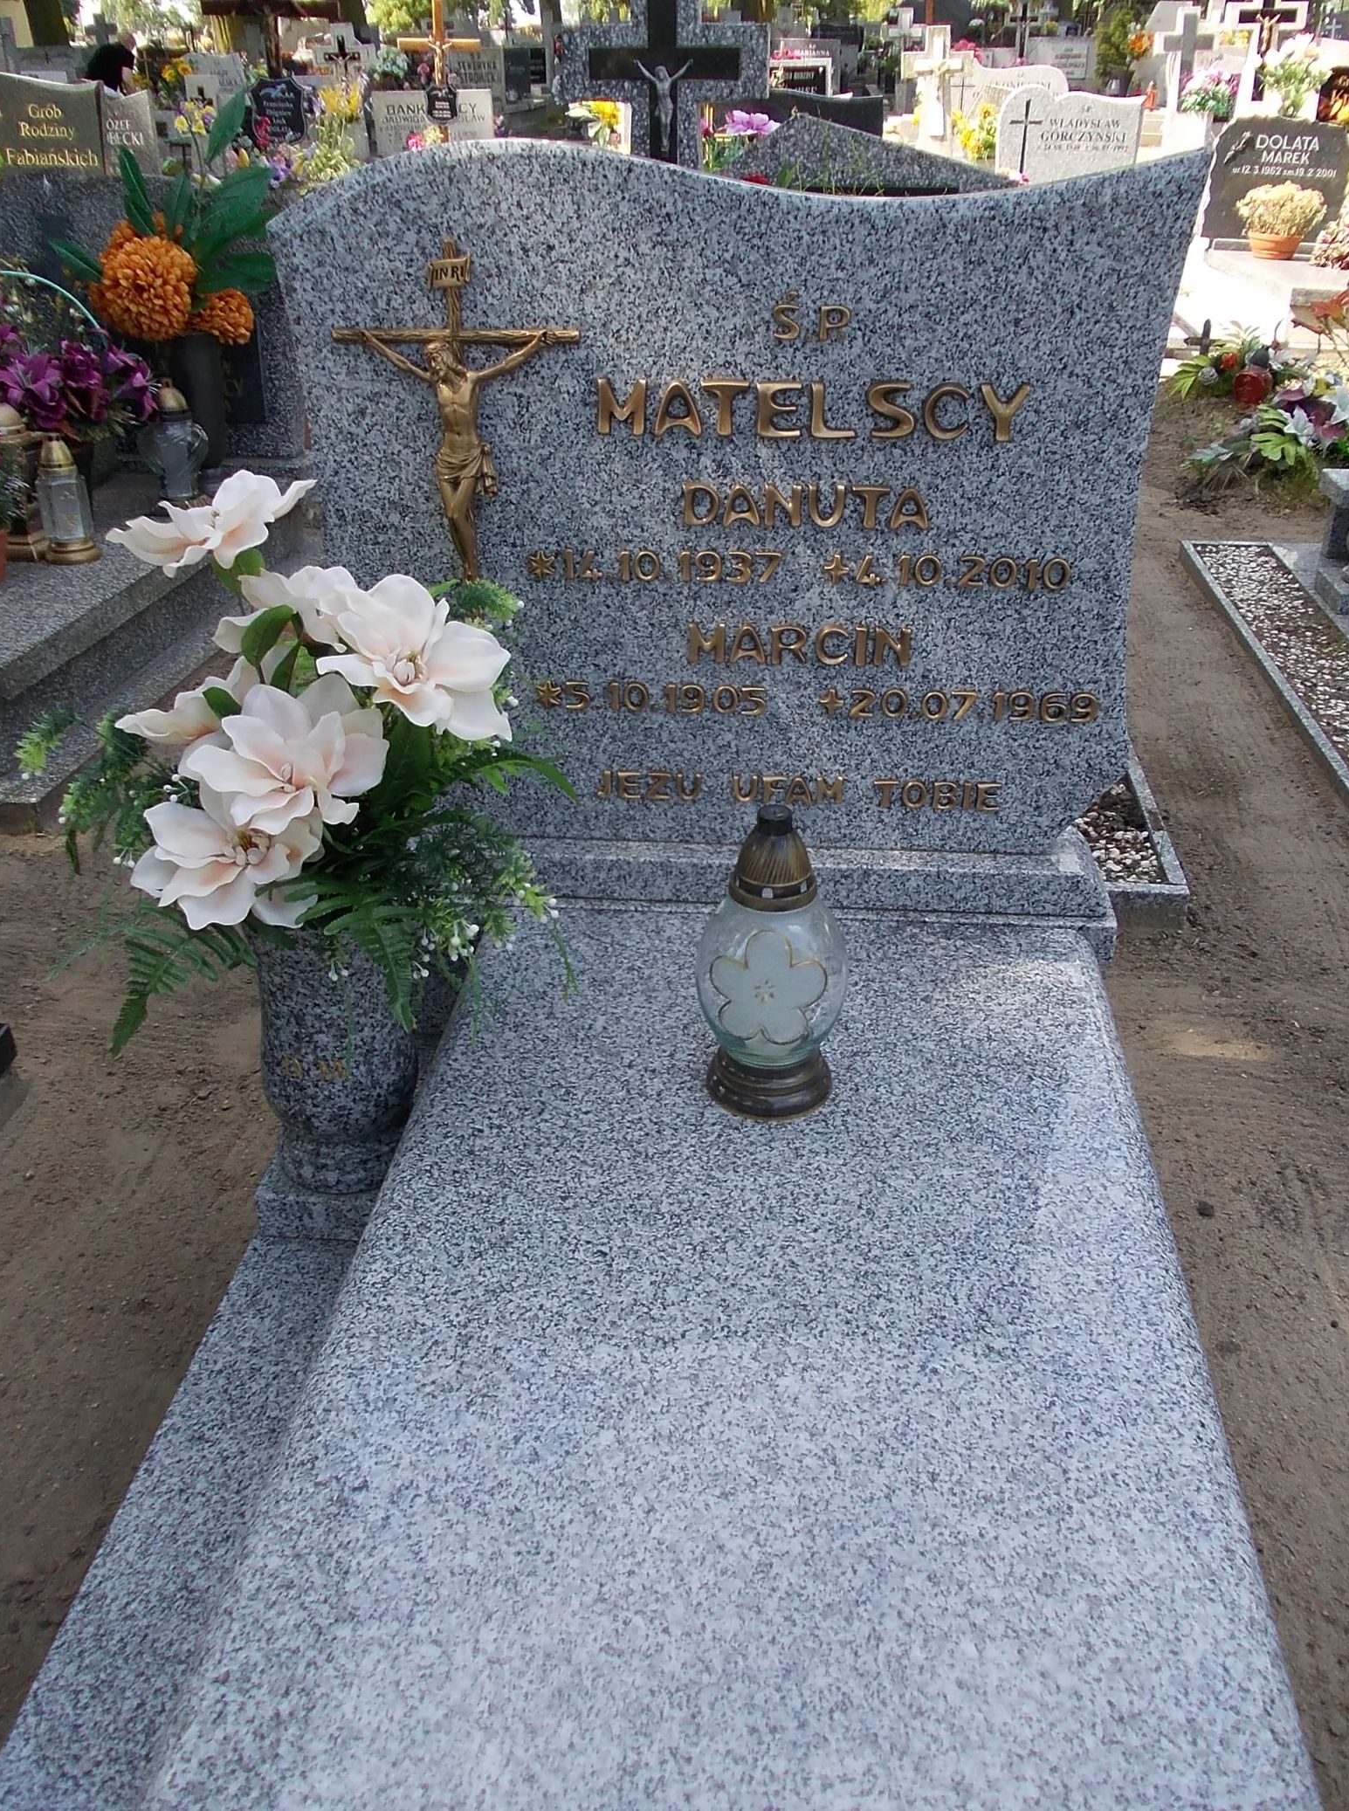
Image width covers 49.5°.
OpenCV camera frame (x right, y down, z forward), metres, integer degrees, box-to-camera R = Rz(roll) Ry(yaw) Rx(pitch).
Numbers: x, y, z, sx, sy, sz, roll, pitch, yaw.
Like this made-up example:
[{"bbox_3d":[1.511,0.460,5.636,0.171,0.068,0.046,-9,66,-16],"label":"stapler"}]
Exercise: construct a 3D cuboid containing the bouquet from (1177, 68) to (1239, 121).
[{"bbox_3d":[3.273,-4.985,9.000,0.360,0.320,0.320,2,31,5],"label":"bouquet"}]

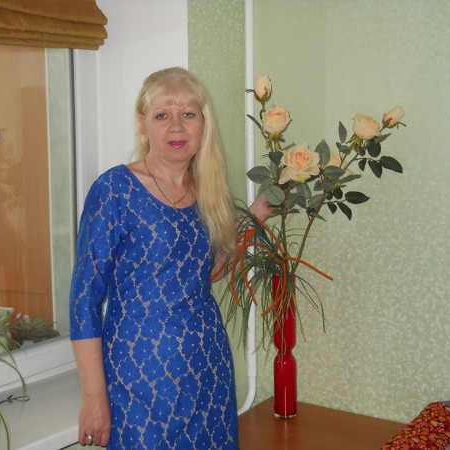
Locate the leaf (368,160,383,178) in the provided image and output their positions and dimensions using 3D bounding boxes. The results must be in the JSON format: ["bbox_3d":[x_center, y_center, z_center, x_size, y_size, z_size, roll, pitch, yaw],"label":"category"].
[{"bbox_3d":[0.430,-0.159,2.030,0.032,0.061,0.020,-32,-3,12],"label":"leaf"}]

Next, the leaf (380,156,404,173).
[{"bbox_3d":[0.476,-0.170,2.030,0.076,0.038,0.020,31,10,9],"label":"leaf"}]

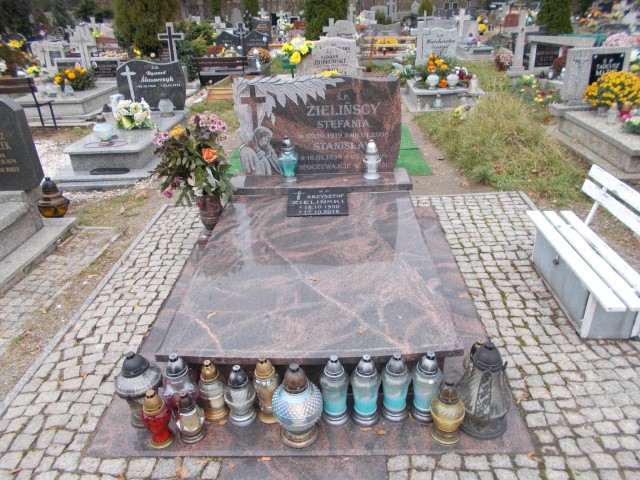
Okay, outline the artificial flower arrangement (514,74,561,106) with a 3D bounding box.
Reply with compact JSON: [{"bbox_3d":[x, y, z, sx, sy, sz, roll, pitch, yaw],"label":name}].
[{"bbox_3d":[2.968,-2.040,6.560,0.570,0.330,0.480,0,28,3],"label":"artificial flower arrangement"}]

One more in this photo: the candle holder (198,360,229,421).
[{"bbox_3d":[-0.419,0.575,1.883,0.117,0.258,0.117,0,28,3],"label":"candle holder"}]

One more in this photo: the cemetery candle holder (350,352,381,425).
[{"bbox_3d":[0.179,0.571,1.859,0.115,0.298,0.115,-2,28,4],"label":"cemetery candle holder"}]

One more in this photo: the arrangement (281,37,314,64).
[{"bbox_3d":[-0.289,-2.481,6.287,0.420,0.330,0.320,-2,28,4],"label":"arrangement"}]

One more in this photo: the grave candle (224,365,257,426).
[{"bbox_3d":[-0.316,0.604,1.901,0.122,0.258,0.122,-2,28,4],"label":"grave candle"}]

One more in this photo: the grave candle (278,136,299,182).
[{"bbox_3d":[-0.198,-0.529,3.147,0.131,0.294,0.131,-1,28,3],"label":"grave candle"}]

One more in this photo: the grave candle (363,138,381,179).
[{"bbox_3d":[0.342,-0.531,3.150,0.117,0.253,0.117,-1,28,3],"label":"grave candle"}]

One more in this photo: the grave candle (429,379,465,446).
[{"bbox_3d":[0.472,0.621,1.770,0.125,0.260,0.125,-2,28,4],"label":"grave candle"}]

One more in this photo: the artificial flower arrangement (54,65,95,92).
[{"bbox_3d":[-3.990,-2.674,7.935,0.560,0.350,0.420,-2,28,4],"label":"artificial flower arrangement"}]

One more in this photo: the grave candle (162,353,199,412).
[{"bbox_3d":[-0.571,0.580,1.953,0.140,0.280,0.140,-2,28,4],"label":"grave candle"}]

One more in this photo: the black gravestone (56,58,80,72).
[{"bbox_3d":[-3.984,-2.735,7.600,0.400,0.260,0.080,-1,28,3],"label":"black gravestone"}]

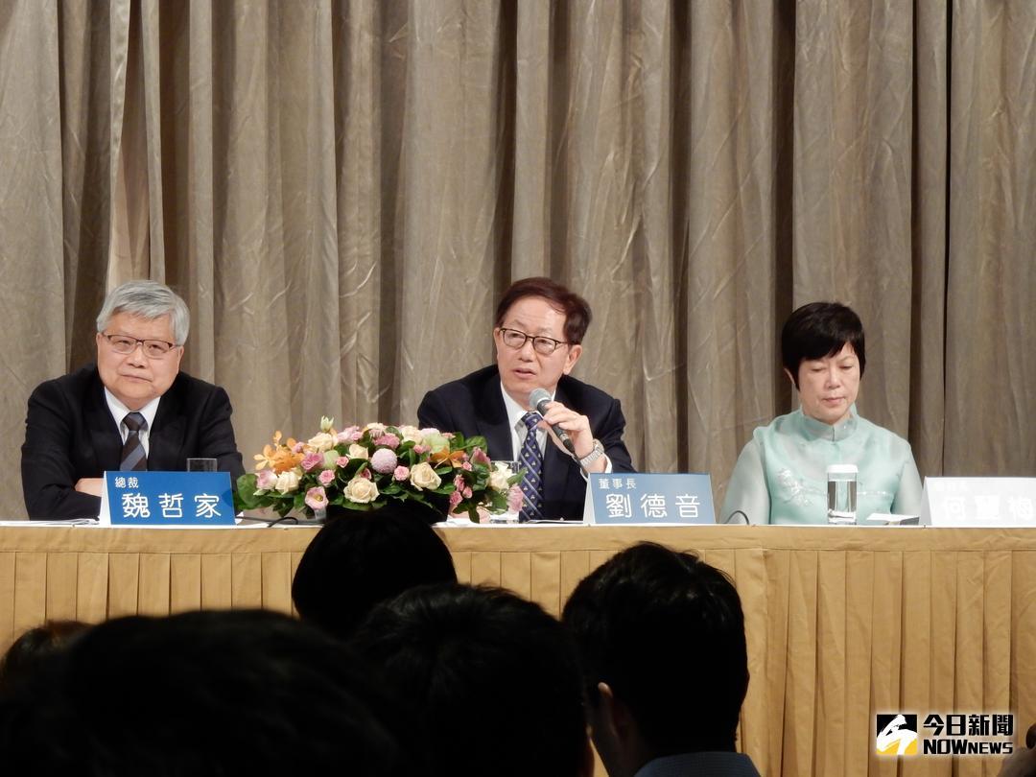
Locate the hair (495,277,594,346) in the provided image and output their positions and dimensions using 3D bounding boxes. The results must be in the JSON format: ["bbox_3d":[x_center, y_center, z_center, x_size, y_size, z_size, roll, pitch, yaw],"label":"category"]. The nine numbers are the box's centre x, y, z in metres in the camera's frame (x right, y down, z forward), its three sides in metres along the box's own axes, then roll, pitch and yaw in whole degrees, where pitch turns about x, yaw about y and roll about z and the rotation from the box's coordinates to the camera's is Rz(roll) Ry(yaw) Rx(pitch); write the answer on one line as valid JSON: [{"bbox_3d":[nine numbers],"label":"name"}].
[{"bbox_3d":[0.051,-0.152,10.200,0.180,0.165,0.205,6,0,25],"label":"hair"}]

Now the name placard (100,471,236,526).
[{"bbox_3d":[-0.696,0.218,9.750,0.255,0.107,0.070,0,0,-19],"label":"name placard"}]

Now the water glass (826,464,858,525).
[{"bbox_3d":[0.676,0.222,10.250,0.065,0.125,0.065,0,0,0],"label":"water glass"}]

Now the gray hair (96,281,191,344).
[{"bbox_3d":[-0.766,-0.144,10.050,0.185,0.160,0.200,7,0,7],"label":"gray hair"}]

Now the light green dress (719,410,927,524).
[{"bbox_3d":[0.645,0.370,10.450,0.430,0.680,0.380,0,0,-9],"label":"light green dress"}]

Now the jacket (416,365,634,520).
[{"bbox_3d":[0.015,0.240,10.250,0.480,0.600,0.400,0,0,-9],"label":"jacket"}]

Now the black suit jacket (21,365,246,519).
[{"bbox_3d":[-0.789,0.217,10.050,0.460,0.540,0.380,0,0,-9],"label":"black suit jacket"}]

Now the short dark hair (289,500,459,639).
[{"bbox_3d":[-0.158,0.232,5.400,0.180,0.210,0.205,0,0,-18],"label":"short dark hair"}]

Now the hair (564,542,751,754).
[{"bbox_3d":[0.144,0.271,5.150,0.180,0.220,0.210,0,0,-33],"label":"hair"}]

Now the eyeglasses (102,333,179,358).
[{"bbox_3d":[-0.765,-0.093,10.090,0.144,0.038,0.140,9,3,2],"label":"eyeglasses"}]

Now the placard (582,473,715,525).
[{"bbox_3d":[0.261,0.222,9.850,0.250,0.102,0.080,0,0,-15],"label":"placard"}]

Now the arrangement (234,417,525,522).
[{"bbox_3d":[-0.281,0.166,9.950,0.560,0.215,0.330,0,0,-14],"label":"arrangement"}]

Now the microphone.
[{"bbox_3d":[0.070,0.066,10.050,0.052,0.180,0.052,-25,-38,-13],"label":"microphone"}]

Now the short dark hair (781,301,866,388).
[{"bbox_3d":[0.654,-0.087,10.500,0.180,0.195,0.205,-1,12,-9],"label":"short dark hair"}]

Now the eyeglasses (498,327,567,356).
[{"bbox_3d":[0.061,-0.100,10.186,0.142,0.042,0.140,12,2,18],"label":"eyeglasses"}]

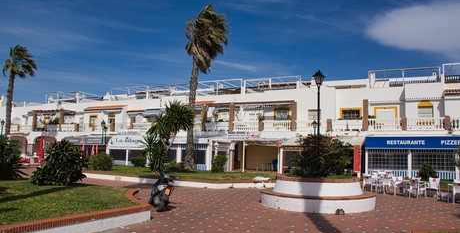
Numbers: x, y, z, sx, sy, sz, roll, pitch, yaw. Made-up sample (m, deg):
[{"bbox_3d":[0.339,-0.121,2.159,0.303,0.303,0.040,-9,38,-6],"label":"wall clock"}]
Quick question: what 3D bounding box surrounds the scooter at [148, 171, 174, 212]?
[{"bbox_3d":[-2.064,2.074,9.937,0.700,1.110,1.750,4,-7,-26],"label":"scooter"}]

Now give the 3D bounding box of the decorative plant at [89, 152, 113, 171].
[{"bbox_3d":[-8.032,2.768,21.405,1.500,1.186,1.400,4,-7,-20],"label":"decorative plant"}]

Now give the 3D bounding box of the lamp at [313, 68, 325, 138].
[{"bbox_3d":[3.039,0.258,11.820,0.420,3.817,0.420,0,-6,14],"label":"lamp"}]

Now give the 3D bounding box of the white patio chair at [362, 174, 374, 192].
[{"bbox_3d":[6.431,3.096,16.125,0.560,0.840,0.580,-1,-7,22],"label":"white patio chair"}]

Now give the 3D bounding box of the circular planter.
[{"bbox_3d":[2.904,2.500,11.573,3.693,0.860,3.693,1,-6,0],"label":"circular planter"}]

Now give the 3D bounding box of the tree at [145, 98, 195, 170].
[{"bbox_3d":[-3.656,1.116,20.189,2.900,4.267,2.600,3,-6,-10],"label":"tree"}]

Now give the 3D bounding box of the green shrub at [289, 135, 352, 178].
[{"bbox_3d":[3.071,1.368,11.698,2.100,1.585,2.000,0,-6,15],"label":"green shrub"}]

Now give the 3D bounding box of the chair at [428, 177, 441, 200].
[{"bbox_3d":[8.384,2.941,14.233,0.560,0.830,0.580,-1,-7,25],"label":"chair"}]

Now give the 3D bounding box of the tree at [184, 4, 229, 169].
[{"bbox_3d":[-1.730,-2.372,25.407,3.100,12.097,2.900,2,-6,-4],"label":"tree"}]

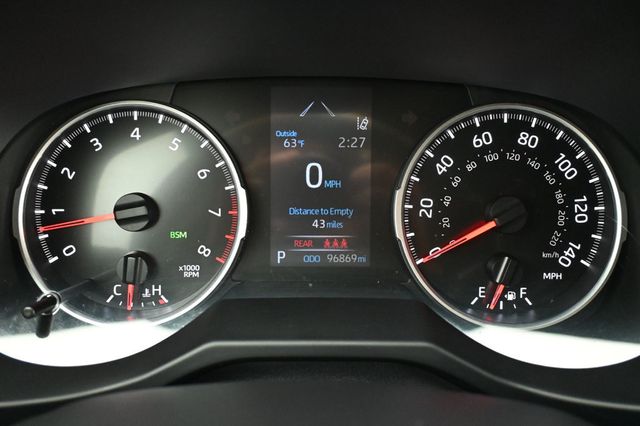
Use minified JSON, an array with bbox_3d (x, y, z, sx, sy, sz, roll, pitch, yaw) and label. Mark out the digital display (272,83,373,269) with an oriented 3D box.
[{"bbox_3d":[0.001,-0.019,0.300,0.052,0.094,0.010,0,4,0],"label":"digital display"}]

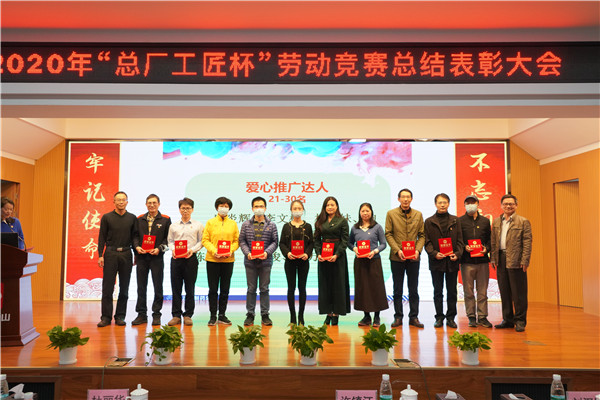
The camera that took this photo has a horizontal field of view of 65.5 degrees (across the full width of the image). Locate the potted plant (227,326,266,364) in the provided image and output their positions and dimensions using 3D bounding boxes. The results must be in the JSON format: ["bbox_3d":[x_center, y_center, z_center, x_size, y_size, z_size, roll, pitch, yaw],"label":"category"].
[{"bbox_3d":[-0.490,1.363,4.421,0.360,0.338,0.360,0,-4,0],"label":"potted plant"}]

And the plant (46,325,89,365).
[{"bbox_3d":[-2.182,1.363,4.408,0.402,0.336,0.381,0,-4,0],"label":"plant"}]

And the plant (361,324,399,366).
[{"bbox_3d":[0.760,1.351,4.389,0.347,0.357,0.354,0,-4,0],"label":"plant"}]

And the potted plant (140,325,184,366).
[{"bbox_3d":[-1.293,1.359,4.401,0.409,0.343,0.385,0,-4,0],"label":"potted plant"}]

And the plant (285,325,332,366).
[{"bbox_3d":[0.098,1.349,4.392,0.446,0.361,0.403,0,-4,0],"label":"plant"}]

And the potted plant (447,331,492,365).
[{"bbox_3d":[1.604,1.388,4.396,0.420,0.284,0.390,0,-4,0],"label":"potted plant"}]

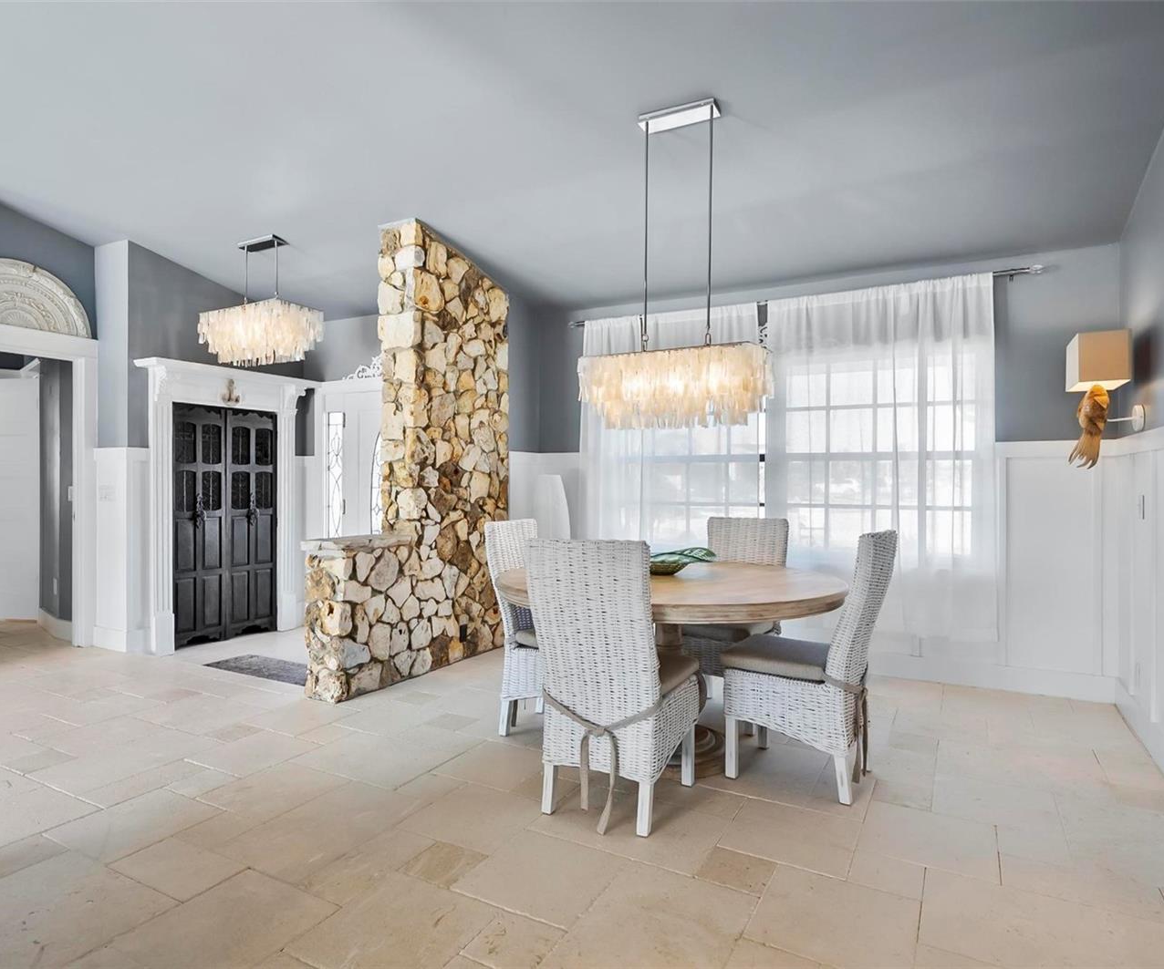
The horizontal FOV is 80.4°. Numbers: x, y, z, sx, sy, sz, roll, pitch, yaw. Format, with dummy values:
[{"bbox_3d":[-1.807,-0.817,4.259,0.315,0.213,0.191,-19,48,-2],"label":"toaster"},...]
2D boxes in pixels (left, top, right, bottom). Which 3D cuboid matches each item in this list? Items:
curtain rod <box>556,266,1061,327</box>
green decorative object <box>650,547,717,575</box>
[{"bbox_3d":[1.230,-1.210,4.548,3.060,0.060,0.080,0,0,29],"label":"curtain rod"},{"bbox_3d":[0.345,0.355,3.210,0.460,0.120,0.260,0,0,-6],"label":"green decorative object"}]

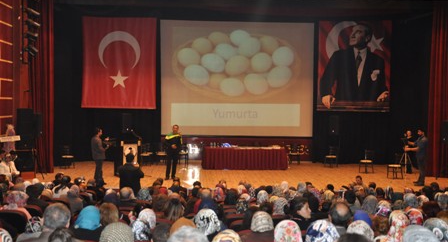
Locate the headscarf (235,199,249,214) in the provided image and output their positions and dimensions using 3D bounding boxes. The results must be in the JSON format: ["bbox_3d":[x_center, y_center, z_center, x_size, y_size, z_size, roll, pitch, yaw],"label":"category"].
[{"bbox_3d":[0.253,1.255,8.701,0.200,0.250,0.230,1,0,-3],"label":"headscarf"}]

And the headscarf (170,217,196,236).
[{"bbox_3d":[-0.328,0.911,4.804,0.210,0.270,0.250,1,2,0],"label":"headscarf"}]

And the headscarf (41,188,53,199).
[{"bbox_3d":[-2.849,1.224,9.604,0.210,0.260,0.250,1,2,6],"label":"headscarf"}]

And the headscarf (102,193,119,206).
[{"bbox_3d":[-1.585,1.148,8.404,0.220,0.270,0.250,1,2,3],"label":"headscarf"}]

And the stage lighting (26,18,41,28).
[{"bbox_3d":[-5.681,-2.908,17.800,0.320,0.320,0.420,3,-18,46],"label":"stage lighting"}]

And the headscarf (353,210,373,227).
[{"bbox_3d":[1.437,1.049,6.201,0.200,0.250,0.240,1,0,-9],"label":"headscarf"}]

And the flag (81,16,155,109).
[{"bbox_3d":[-4.434,-2.450,25.300,3.136,3.857,0.060,1,0,0],"label":"flag"}]

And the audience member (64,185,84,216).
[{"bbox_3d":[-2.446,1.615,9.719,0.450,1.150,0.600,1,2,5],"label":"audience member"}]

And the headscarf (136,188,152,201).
[{"bbox_3d":[-1.233,1.182,9.304,0.220,0.260,0.250,1,2,6],"label":"headscarf"}]

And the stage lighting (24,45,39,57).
[{"bbox_3d":[-5.735,-2.102,17.800,0.320,0.320,0.420,3,-28,47],"label":"stage lighting"}]

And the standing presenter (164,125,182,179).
[{"bbox_3d":[-1.582,0.987,18.700,0.540,1.730,0.360,1,2,-7],"label":"standing presenter"}]

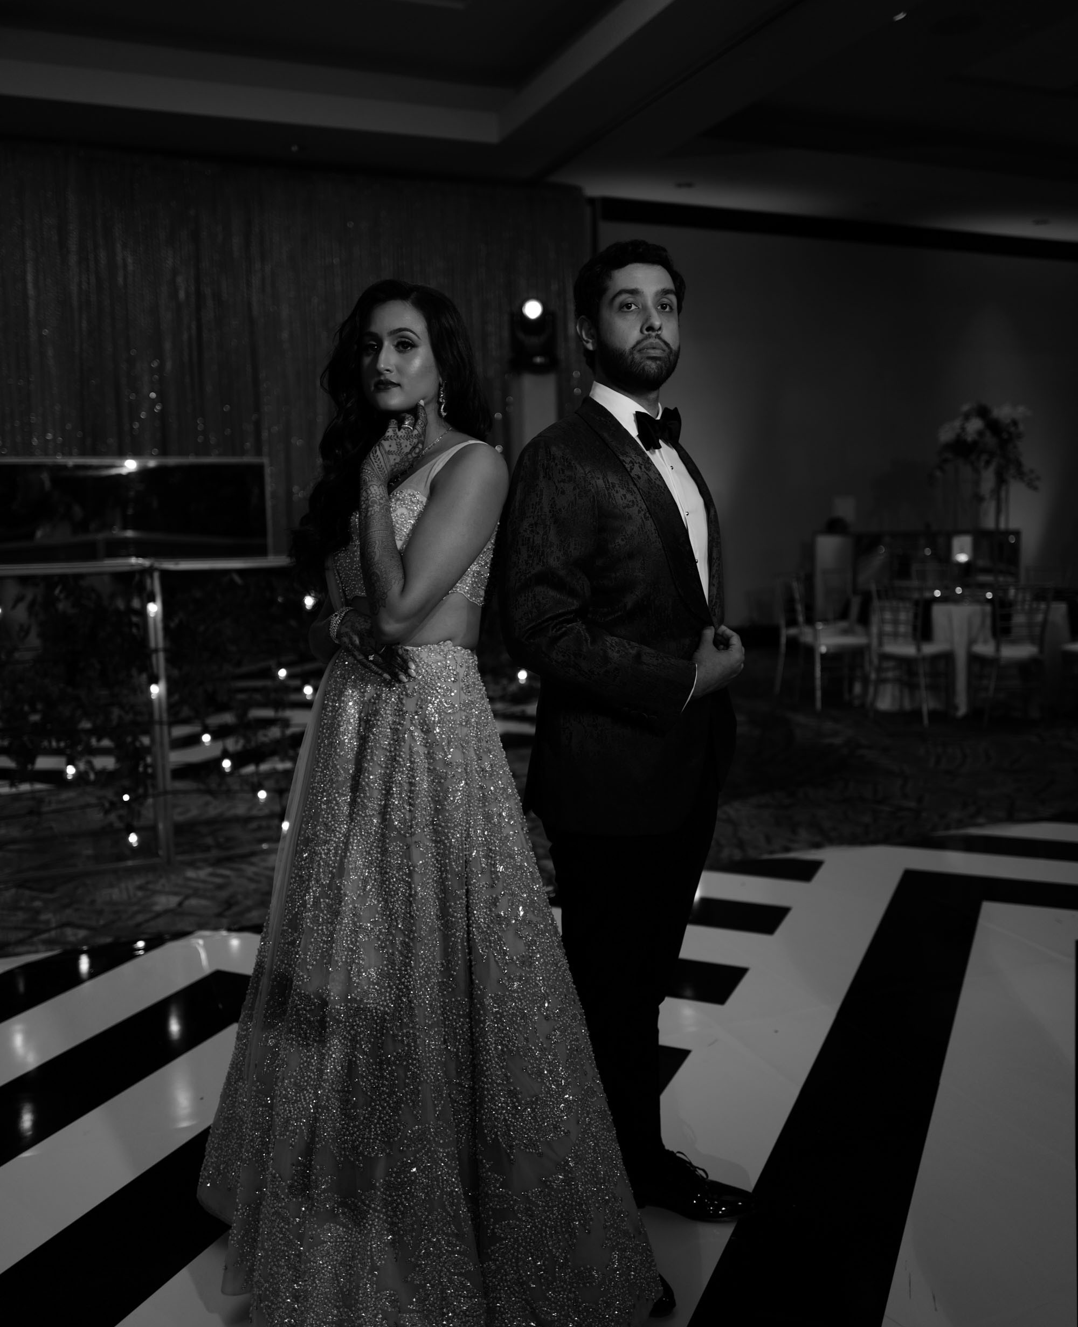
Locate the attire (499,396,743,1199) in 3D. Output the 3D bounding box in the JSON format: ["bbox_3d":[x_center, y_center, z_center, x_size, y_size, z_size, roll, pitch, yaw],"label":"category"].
[{"bbox_3d":[0.154,0.281,2.262,0.390,1.515,0.530,3,8,32],"label":"attire"}]

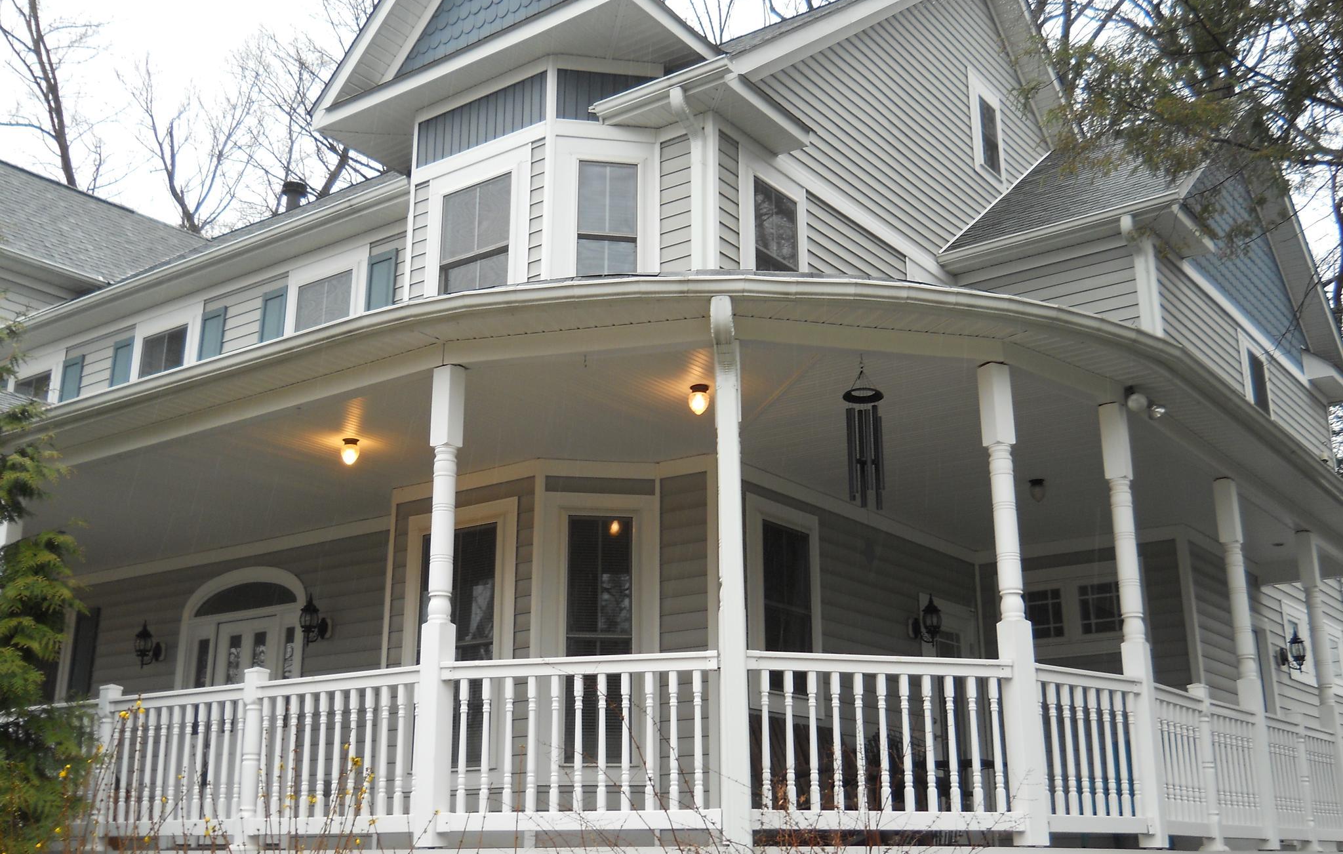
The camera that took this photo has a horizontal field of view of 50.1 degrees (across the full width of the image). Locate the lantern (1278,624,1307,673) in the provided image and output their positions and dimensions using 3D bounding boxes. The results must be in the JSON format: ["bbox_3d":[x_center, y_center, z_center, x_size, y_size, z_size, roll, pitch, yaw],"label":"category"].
[{"bbox_3d":[6.232,2.247,14.410,0.270,0.465,0.165,-12,-20,34],"label":"lantern"}]

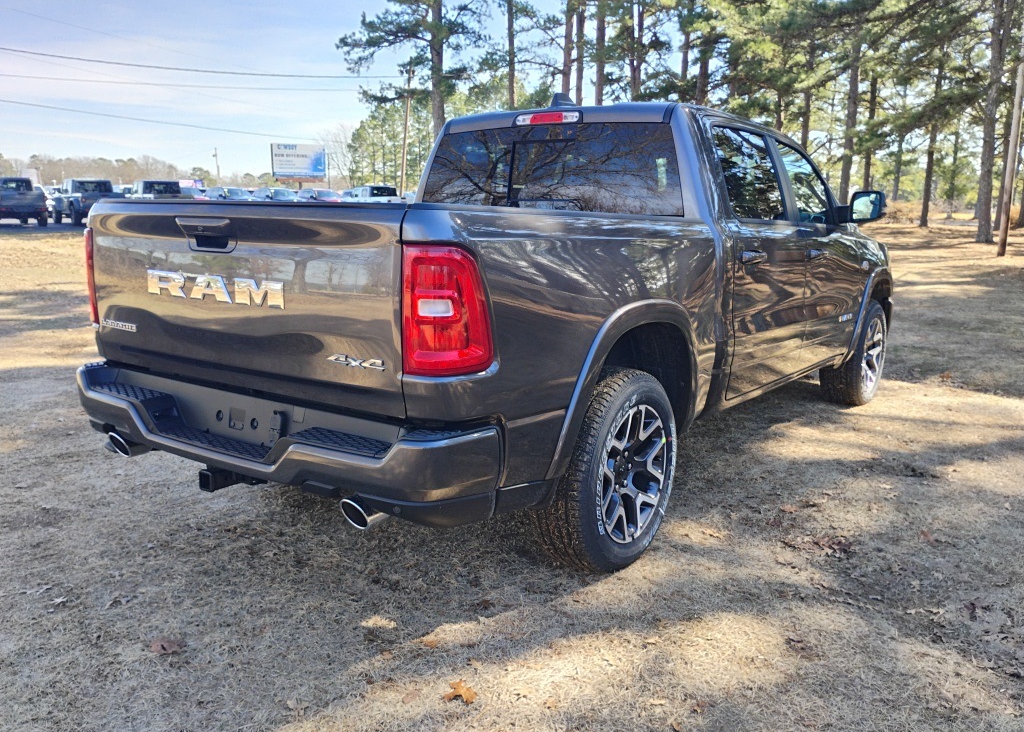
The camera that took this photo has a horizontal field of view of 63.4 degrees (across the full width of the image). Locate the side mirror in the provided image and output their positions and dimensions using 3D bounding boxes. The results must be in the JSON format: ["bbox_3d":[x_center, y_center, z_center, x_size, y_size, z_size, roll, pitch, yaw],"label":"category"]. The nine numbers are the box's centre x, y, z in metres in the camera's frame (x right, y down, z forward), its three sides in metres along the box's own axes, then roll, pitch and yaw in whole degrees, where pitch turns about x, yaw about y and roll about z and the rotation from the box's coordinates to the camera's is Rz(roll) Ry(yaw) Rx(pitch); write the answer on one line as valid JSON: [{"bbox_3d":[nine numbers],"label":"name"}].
[{"bbox_3d":[2.119,-0.949,4.950,0.210,0.185,0.140,8,13,36],"label":"side mirror"}]

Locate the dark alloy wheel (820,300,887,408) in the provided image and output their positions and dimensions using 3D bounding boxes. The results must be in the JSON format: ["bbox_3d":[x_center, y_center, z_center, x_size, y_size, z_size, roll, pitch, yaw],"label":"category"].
[{"bbox_3d":[2.574,-0.102,6.197,0.280,0.800,0.800,8,13,36],"label":"dark alloy wheel"}]

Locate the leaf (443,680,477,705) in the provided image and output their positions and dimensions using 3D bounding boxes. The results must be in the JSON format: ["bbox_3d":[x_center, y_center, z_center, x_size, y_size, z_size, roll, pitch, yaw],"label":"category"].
[{"bbox_3d":[-0.153,0.942,2.417,0.100,0.030,0.095,0,10,0],"label":"leaf"}]

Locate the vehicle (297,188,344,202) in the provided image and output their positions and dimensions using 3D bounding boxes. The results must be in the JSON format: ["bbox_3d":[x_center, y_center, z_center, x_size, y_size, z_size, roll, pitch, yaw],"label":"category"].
[{"bbox_3d":[-11.681,-9.930,50.000,1.850,1.550,4.600,-9,14,-40],"label":"vehicle"}]

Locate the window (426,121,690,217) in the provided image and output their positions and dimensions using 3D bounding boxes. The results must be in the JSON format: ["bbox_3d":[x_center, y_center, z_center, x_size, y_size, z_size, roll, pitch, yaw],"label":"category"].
[{"bbox_3d":[0.143,-0.973,4.143,1.560,0.450,0.060,8,2,35],"label":"window"}]

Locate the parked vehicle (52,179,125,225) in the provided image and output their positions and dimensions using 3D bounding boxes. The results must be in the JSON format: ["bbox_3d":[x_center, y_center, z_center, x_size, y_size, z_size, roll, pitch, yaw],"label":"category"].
[{"bbox_3d":[-17.790,-6.860,34.800,1.880,1.860,5.500,-8,14,-38],"label":"parked vehicle"}]

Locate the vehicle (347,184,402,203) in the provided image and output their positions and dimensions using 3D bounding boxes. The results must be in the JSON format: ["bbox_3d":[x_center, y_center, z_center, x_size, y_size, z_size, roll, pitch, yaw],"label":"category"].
[{"bbox_3d":[-7.080,-8.337,43.000,1.880,1.860,5.500,-8,14,-38],"label":"vehicle"}]

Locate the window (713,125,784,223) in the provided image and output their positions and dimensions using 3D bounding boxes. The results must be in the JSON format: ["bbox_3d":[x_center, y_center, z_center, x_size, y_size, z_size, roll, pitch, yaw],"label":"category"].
[{"bbox_3d":[1.206,-0.961,4.169,0.040,0.470,0.770,-17,-2,37],"label":"window"}]

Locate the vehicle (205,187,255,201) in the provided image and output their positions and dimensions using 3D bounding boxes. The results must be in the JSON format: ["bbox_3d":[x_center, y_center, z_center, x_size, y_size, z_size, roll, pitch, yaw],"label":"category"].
[{"bbox_3d":[-14.862,-8.598,43.500,1.880,1.660,4.600,-7,13,-34],"label":"vehicle"}]

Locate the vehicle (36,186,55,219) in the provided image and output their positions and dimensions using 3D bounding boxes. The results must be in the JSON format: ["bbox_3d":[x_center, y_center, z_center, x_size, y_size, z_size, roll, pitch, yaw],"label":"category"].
[{"bbox_3d":[-24.618,-8.326,42.000,1.870,1.630,4.600,-10,15,-42],"label":"vehicle"}]

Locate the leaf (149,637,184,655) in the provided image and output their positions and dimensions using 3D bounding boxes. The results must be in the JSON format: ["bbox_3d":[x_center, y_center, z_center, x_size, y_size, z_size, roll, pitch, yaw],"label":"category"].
[{"bbox_3d":[-1.114,0.893,2.670,0.117,0.022,0.090,0,10,0],"label":"leaf"}]

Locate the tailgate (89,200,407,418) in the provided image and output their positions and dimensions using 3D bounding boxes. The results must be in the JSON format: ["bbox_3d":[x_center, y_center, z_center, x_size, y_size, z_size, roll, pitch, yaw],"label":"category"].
[{"bbox_3d":[-0.952,-0.240,2.760,1.630,0.610,0.110,8,12,35],"label":"tailgate"}]

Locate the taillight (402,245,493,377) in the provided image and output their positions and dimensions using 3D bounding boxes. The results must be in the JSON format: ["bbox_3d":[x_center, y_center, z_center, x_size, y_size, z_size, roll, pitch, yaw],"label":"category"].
[{"bbox_3d":[-0.179,-0.155,2.312,0.165,0.365,0.210,8,13,36],"label":"taillight"}]

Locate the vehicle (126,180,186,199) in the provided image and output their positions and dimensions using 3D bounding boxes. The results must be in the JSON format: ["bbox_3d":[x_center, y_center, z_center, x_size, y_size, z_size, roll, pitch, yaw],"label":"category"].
[{"bbox_3d":[-15.310,-7.007,35.850,1.880,1.860,5.500,-8,14,-36],"label":"vehicle"}]

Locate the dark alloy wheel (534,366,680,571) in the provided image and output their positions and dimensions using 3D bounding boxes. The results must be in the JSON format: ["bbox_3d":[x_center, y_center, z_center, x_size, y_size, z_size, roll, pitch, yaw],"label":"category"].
[{"bbox_3d":[0.389,0.401,3.288,0.280,0.800,0.800,8,13,36],"label":"dark alloy wheel"}]

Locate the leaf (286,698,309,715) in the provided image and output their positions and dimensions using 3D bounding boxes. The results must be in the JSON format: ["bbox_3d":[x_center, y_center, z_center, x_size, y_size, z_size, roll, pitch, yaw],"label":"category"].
[{"bbox_3d":[-0.602,0.956,2.325,0.065,0.015,0.080,1,11,0],"label":"leaf"}]

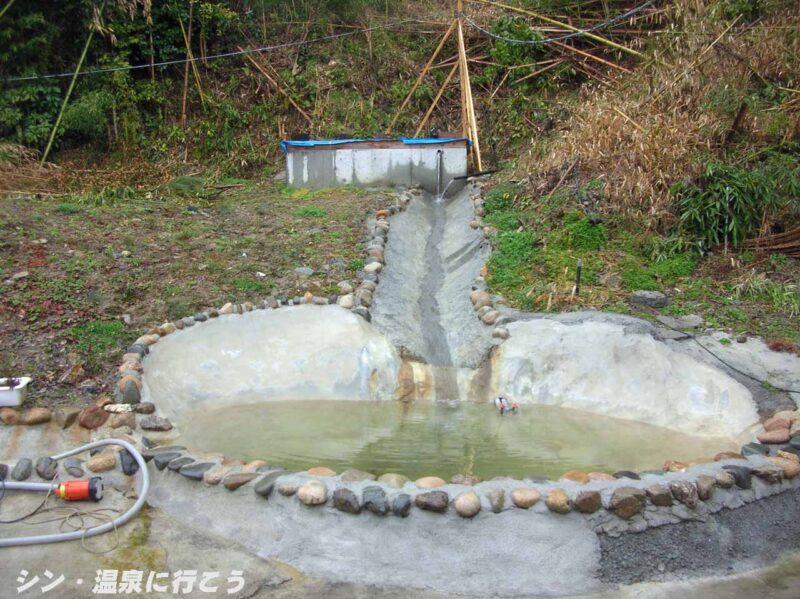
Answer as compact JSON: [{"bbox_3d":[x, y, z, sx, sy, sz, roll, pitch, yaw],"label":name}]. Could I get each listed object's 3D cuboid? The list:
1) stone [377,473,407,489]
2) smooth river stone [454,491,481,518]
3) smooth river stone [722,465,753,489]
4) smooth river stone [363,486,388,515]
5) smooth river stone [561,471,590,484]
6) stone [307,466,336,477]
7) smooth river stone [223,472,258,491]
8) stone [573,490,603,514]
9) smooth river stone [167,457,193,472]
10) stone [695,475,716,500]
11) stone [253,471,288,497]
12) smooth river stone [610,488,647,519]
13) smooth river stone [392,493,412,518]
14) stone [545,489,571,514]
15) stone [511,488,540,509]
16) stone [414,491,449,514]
[{"bbox_3d":[-0.039,1.097,4.900,0.180,0.090,0.140,0,5,0],"label":"stone"},{"bbox_3d":[0.302,0.917,3.616,0.120,0.115,0.120,0,5,0],"label":"smooth river stone"},{"bbox_3d":[1.683,0.882,4.033,0.090,0.105,0.165,-2,5,-22],"label":"smooth river stone"},{"bbox_3d":[-0.117,0.963,3.874,0.120,0.125,0.120,0,5,0],"label":"smooth river stone"},{"bbox_3d":[0.906,0.919,4.172,0.155,0.075,0.120,-1,6,-9],"label":"smooth river stone"},{"bbox_3d":[-0.400,0.876,4.116,0.145,0.065,0.100,0,5,0],"label":"stone"},{"bbox_3d":[-0.779,0.889,3.951,0.185,0.075,0.100,-4,6,-40],"label":"smooth river stone"},{"bbox_3d":[1.051,1.132,4.506,0.145,0.120,0.135,-1,5,-10],"label":"stone"},{"bbox_3d":[-1.208,0.908,4.448,0.105,0.085,0.175,5,7,40],"label":"smooth river stone"},{"bbox_3d":[1.458,0.897,3.858,0.100,0.120,0.110,-1,5,-15],"label":"stone"},{"bbox_3d":[-0.632,0.892,3.920,0.190,0.100,0.095,-5,7,-45],"label":"stone"},{"bbox_3d":[1.087,0.966,3.846,0.160,0.140,0.140,-1,6,-14],"label":"smooth river stone"},{"bbox_3d":[0.014,1.134,4.473,0.112,0.130,0.120,0,5,0],"label":"smooth river stone"},{"bbox_3d":[0.712,0.913,3.657,0.115,0.110,0.115,0,5,0],"label":"stone"},{"bbox_3d":[0.606,0.961,3.902,0.140,0.095,0.120,-1,6,-6],"label":"stone"},{"bbox_3d":[0.150,0.965,3.860,0.160,0.100,0.120,0,5,0],"label":"stone"}]

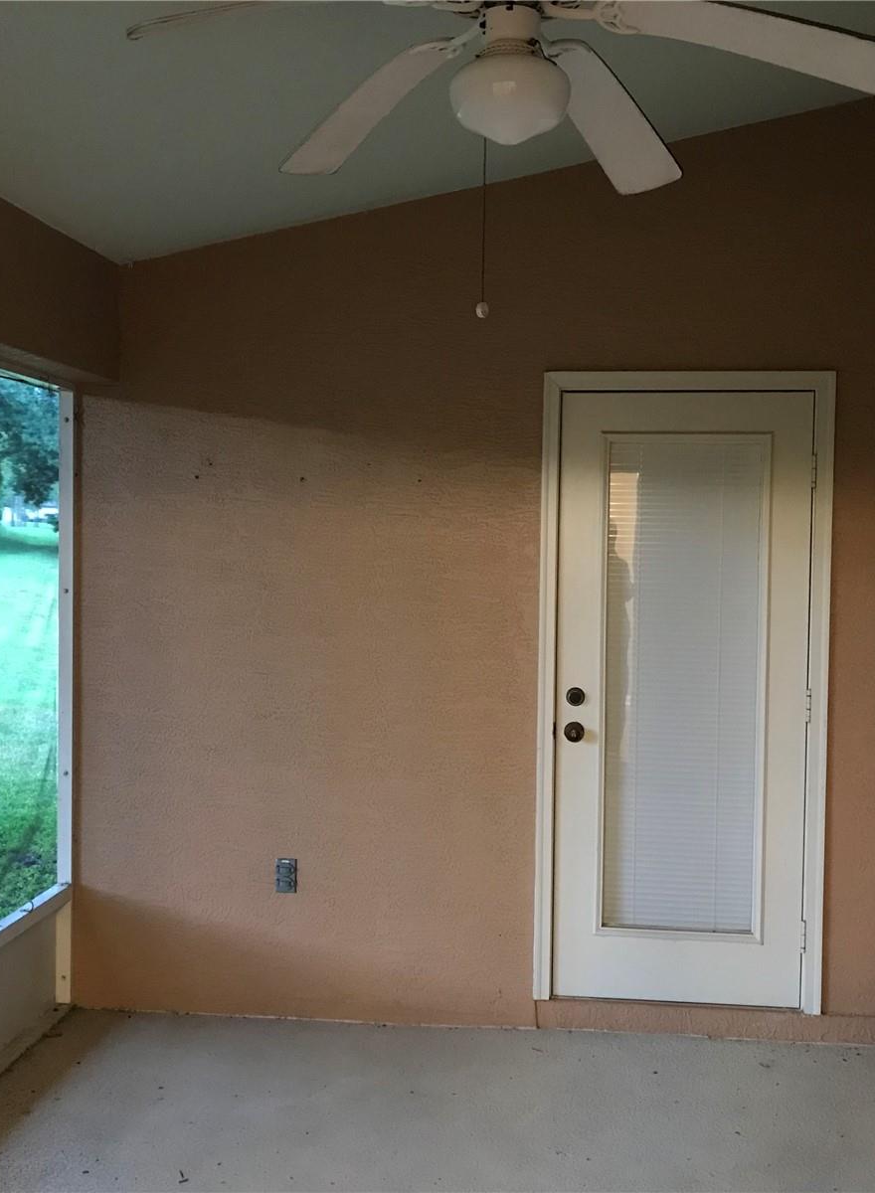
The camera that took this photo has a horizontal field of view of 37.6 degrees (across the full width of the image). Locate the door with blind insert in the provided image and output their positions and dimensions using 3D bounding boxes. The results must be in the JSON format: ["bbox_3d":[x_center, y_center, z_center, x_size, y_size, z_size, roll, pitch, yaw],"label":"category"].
[{"bbox_3d":[0.803,0.338,4.245,0.815,2.012,0.050,1,1,6],"label":"door with blind insert"}]

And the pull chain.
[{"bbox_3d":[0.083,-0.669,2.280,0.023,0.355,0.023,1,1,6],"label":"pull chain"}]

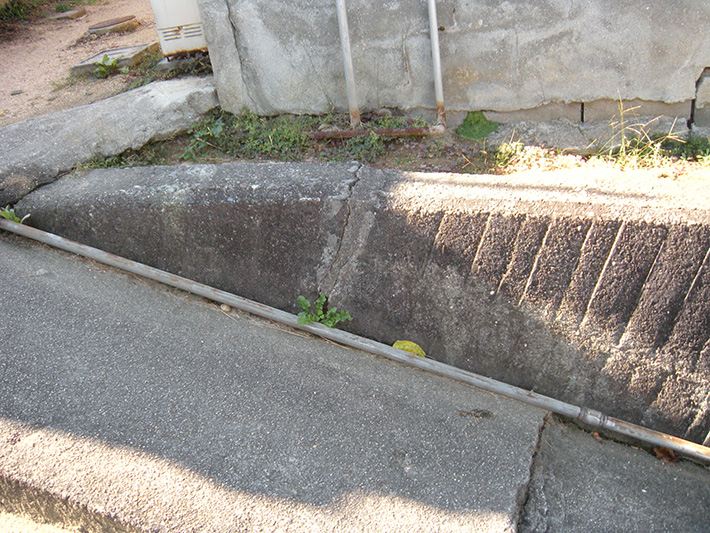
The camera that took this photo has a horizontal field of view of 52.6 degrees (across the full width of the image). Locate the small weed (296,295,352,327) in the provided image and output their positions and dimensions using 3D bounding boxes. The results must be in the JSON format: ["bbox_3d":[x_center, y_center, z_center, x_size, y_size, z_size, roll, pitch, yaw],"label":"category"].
[{"bbox_3d":[-0.100,0.146,2.360,0.155,0.075,0.090,7,30,29],"label":"small weed"}]

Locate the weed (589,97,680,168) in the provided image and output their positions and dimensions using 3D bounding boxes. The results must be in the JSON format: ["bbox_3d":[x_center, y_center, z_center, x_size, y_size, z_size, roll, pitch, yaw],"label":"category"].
[{"bbox_3d":[1.003,-0.477,2.580,0.290,0.200,0.180,1,27,19],"label":"weed"}]

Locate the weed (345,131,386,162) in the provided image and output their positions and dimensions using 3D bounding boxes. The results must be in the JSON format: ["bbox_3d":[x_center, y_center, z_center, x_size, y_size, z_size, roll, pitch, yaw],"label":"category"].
[{"bbox_3d":[0.043,-0.471,2.820,0.140,0.090,0.110,1,27,19],"label":"weed"}]

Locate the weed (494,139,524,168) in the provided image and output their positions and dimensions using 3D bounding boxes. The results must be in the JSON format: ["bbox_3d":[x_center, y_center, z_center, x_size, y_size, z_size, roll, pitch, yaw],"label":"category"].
[{"bbox_3d":[0.575,-0.417,2.670,0.100,0.080,0.100,1,27,19],"label":"weed"}]

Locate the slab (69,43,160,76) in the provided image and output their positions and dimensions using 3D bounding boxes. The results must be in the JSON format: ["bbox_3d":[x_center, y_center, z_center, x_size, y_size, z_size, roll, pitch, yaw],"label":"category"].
[{"bbox_3d":[-1.408,-1.228,4.250,0.385,0.065,0.385,-3,26,12],"label":"slab"}]

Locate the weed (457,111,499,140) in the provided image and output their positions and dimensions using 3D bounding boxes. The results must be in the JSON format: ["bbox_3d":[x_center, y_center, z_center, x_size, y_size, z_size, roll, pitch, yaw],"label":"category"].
[{"bbox_3d":[0.504,-0.579,2.950,0.160,0.100,0.100,1,27,19],"label":"weed"}]

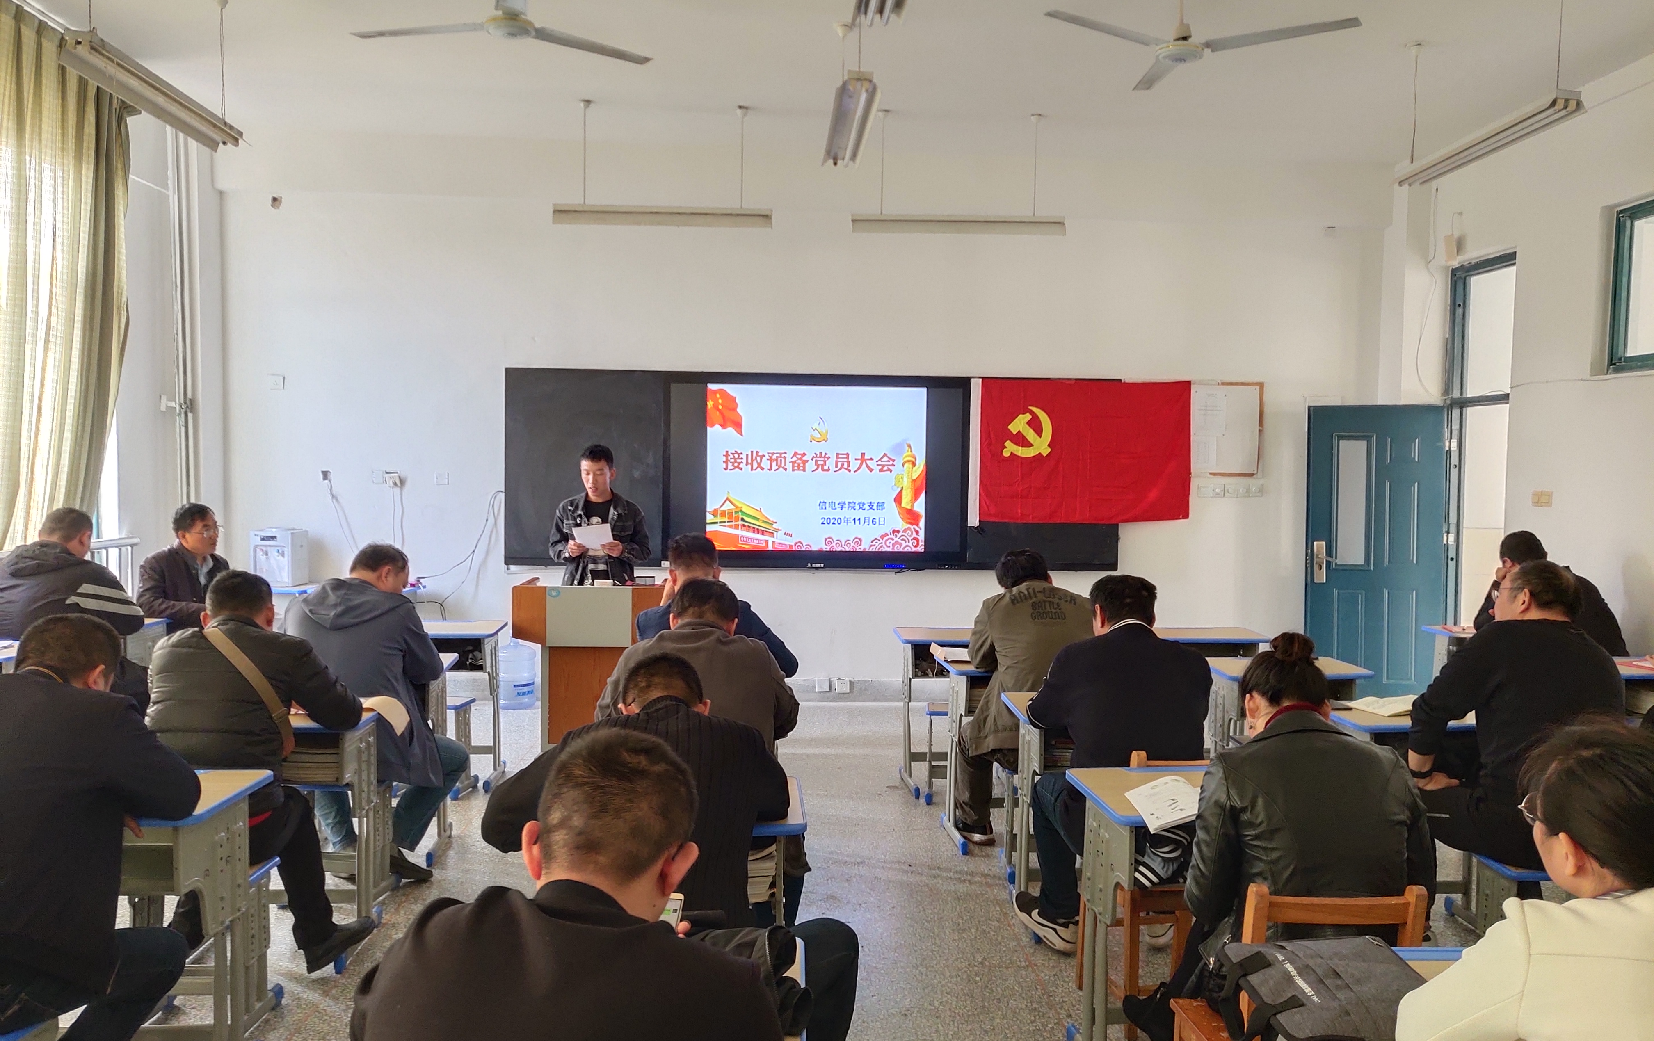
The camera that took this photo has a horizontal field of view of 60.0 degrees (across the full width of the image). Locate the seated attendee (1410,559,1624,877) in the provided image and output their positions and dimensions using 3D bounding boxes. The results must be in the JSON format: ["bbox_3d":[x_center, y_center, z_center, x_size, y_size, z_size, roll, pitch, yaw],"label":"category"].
[{"bbox_3d":[1.821,0.710,3.881,0.720,1.220,0.560,2,2,42],"label":"seated attendee"}]

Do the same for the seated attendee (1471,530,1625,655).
[{"bbox_3d":[3.503,0.690,7.017,0.600,1.290,0.720,-1,3,-23],"label":"seated attendee"}]

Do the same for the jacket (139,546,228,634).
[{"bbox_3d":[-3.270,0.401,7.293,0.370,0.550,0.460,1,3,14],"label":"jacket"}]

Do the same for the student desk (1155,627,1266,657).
[{"bbox_3d":[1.883,0.959,7.324,0.600,0.750,0.500,0,2,-3],"label":"student desk"}]

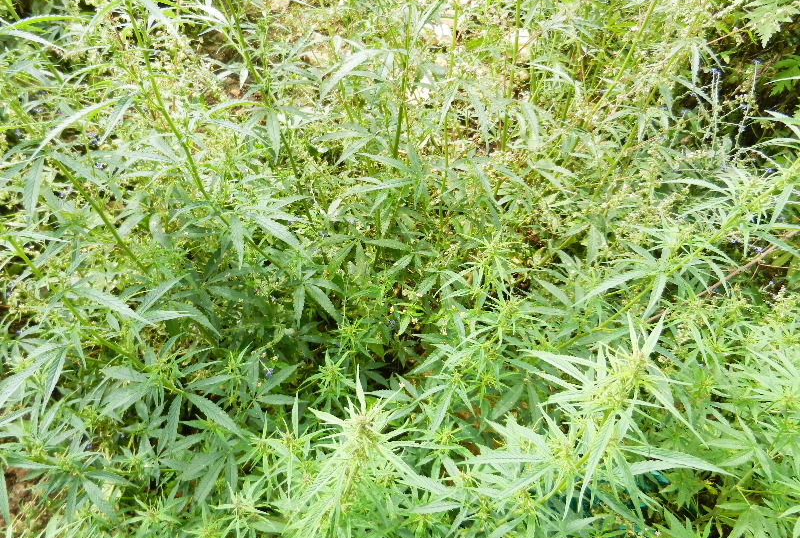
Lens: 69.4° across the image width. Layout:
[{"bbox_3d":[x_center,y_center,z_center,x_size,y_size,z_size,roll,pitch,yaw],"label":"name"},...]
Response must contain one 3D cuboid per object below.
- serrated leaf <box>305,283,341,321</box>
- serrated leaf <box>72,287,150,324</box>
[{"bbox_3d":[-0.133,0.058,1.000,0.020,0.012,0.090,-37,77,-23],"label":"serrated leaf"},{"bbox_3d":[-0.446,0.058,0.900,0.130,0.014,0.021,23,55,1],"label":"serrated leaf"}]

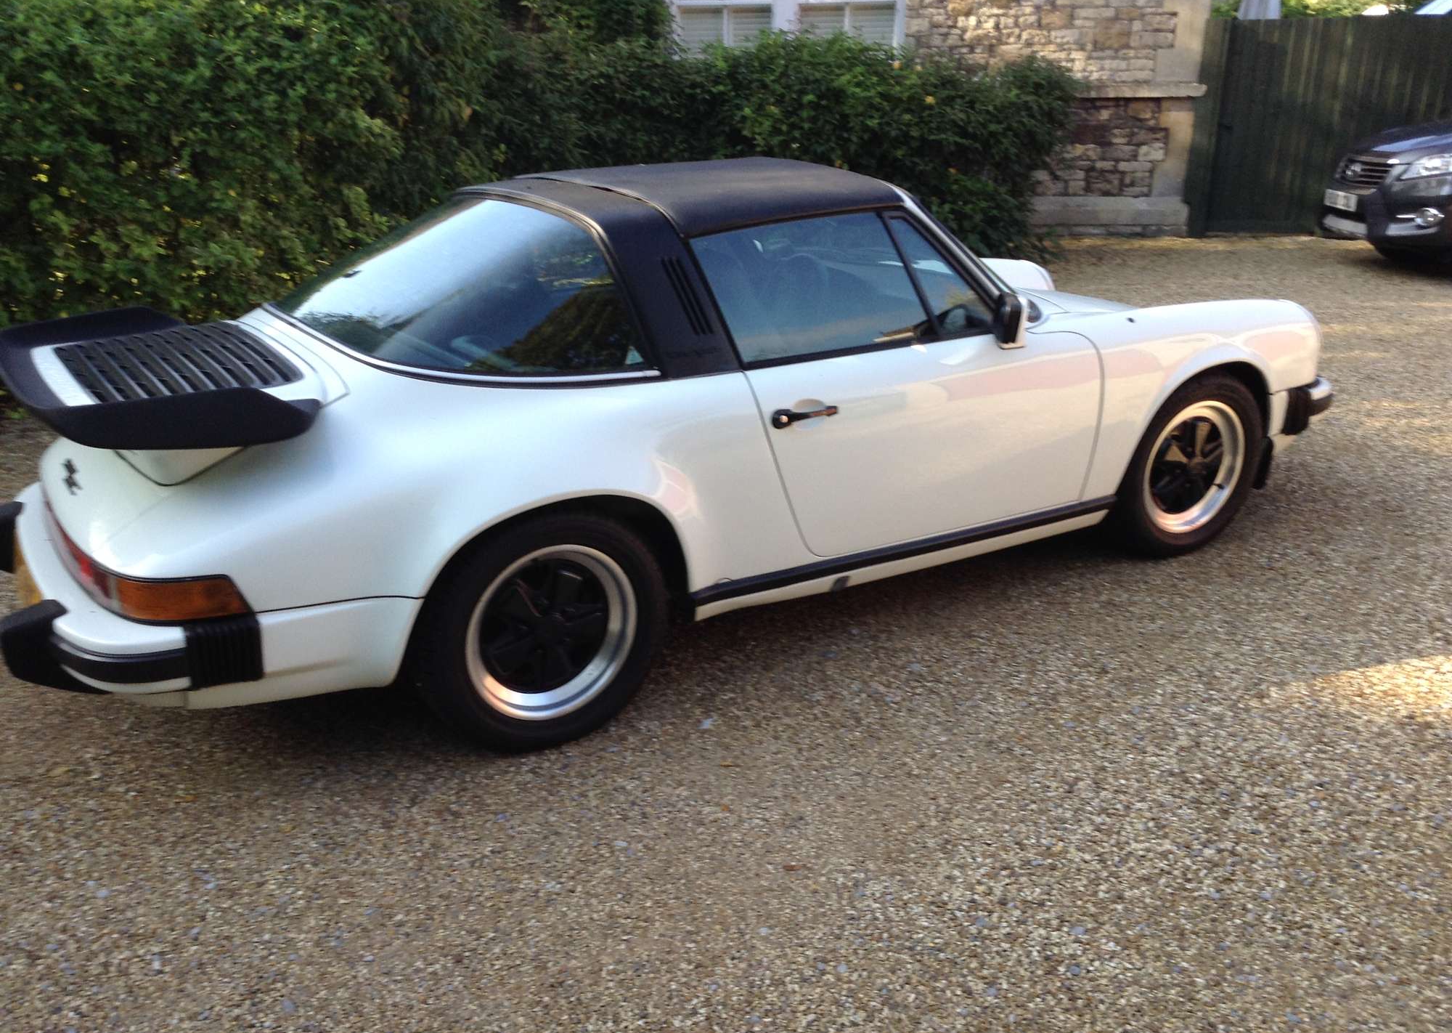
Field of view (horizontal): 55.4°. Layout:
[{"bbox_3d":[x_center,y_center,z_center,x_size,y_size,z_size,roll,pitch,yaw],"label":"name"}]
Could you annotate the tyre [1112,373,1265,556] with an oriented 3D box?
[{"bbox_3d":[1.460,-0.182,4.495,0.630,0.630,0.205,-11,23,-27],"label":"tyre"}]

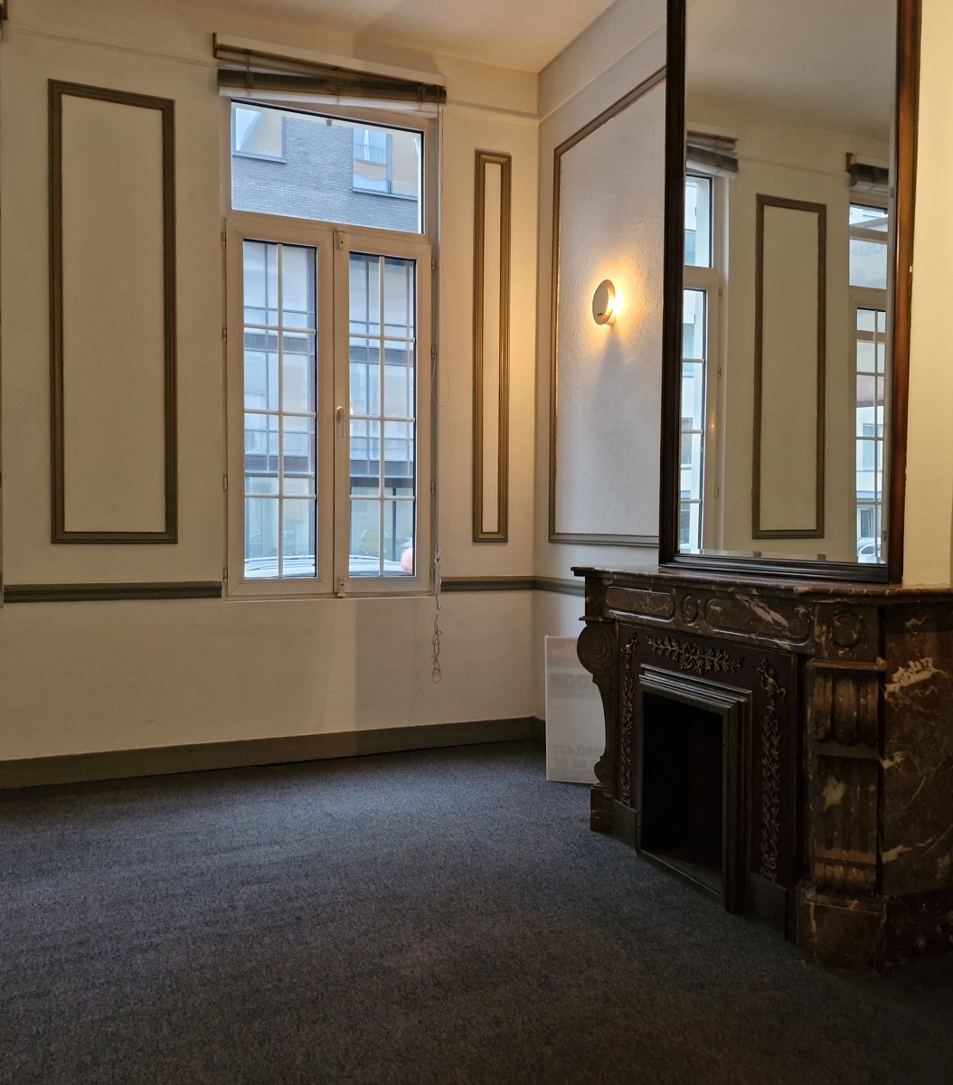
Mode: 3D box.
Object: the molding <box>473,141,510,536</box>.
[{"bbox_3d":[0.096,-1.058,5.254,0.219,2.124,0.030,0,2,-24],"label":"molding"}]

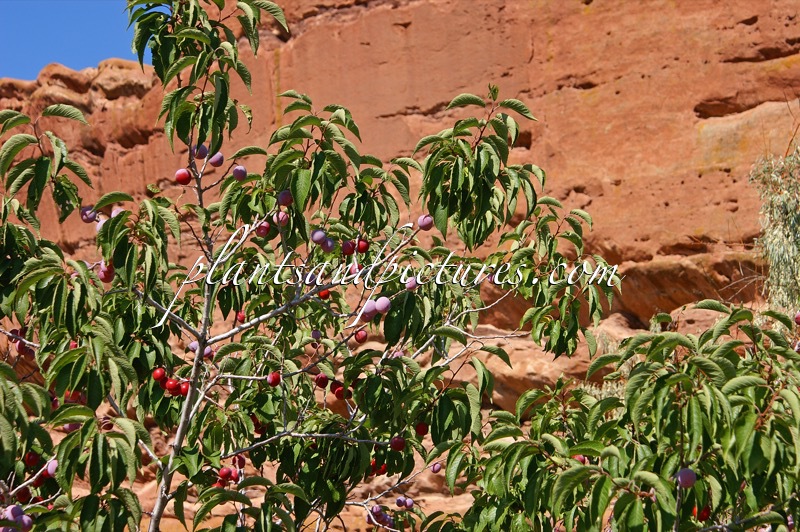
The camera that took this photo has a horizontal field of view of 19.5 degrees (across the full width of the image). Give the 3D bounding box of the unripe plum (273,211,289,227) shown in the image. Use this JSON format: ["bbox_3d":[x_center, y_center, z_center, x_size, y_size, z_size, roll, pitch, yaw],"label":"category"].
[{"bbox_3d":[-0.223,-0.089,4.350,0.028,0.028,0.028,0,-9,0],"label":"unripe plum"}]

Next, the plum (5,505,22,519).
[{"bbox_3d":[-0.661,0.425,4.000,0.031,0.030,0.031,0,-7,0],"label":"plum"}]

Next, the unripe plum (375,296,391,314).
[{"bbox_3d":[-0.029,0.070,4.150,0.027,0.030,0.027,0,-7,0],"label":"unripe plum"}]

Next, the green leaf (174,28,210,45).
[{"bbox_3d":[-0.392,-0.431,4.400,0.074,0.025,0.032,-3,-6,-12],"label":"green leaf"}]

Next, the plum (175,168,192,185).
[{"bbox_3d":[-0.404,-0.166,4.350,0.030,0.030,0.030,0,-7,0],"label":"plum"}]

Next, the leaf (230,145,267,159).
[{"bbox_3d":[-0.286,-0.213,4.400,0.075,0.023,0.032,-9,-5,-12],"label":"leaf"}]

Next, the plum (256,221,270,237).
[{"bbox_3d":[-0.258,-0.069,4.400,0.028,0.030,0.028,0,-7,0],"label":"plum"}]

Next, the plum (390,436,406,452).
[{"bbox_3d":[-0.003,0.333,4.350,0.028,0.027,0.028,0,-9,0],"label":"plum"}]

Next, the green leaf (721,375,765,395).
[{"bbox_3d":[0.610,0.211,4.150,0.082,0.029,0.033,-11,-7,0],"label":"green leaf"}]

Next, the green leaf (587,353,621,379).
[{"bbox_3d":[0.367,0.181,4.200,0.079,0.025,0.030,-33,-8,0],"label":"green leaf"}]

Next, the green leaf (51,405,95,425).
[{"bbox_3d":[-0.578,0.261,4.100,0.083,0.030,0.034,-12,-5,-12],"label":"green leaf"}]

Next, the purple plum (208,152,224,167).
[{"bbox_3d":[-0.347,-0.201,4.400,0.029,0.029,0.029,0,-7,0],"label":"purple plum"}]

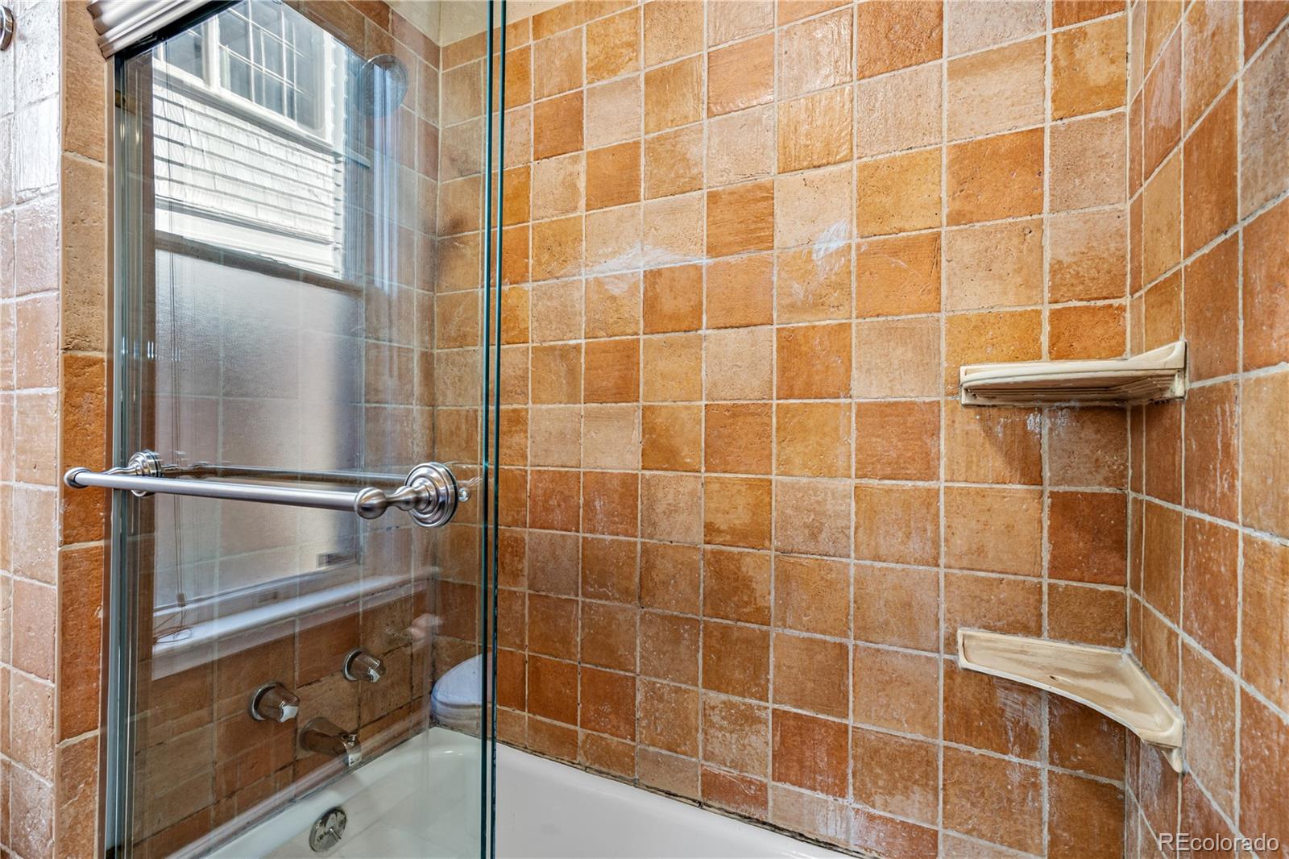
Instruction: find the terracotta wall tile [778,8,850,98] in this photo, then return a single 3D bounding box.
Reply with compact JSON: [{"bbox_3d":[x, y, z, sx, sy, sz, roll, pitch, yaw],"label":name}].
[{"bbox_3d":[0.338,-0.737,1.133,0.145,0.142,0.011,0,0,26],"label":"terracotta wall tile"}]

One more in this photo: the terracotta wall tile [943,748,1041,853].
[{"bbox_3d":[0.604,0.639,0.997,0.147,0.147,0.010,0,0,26],"label":"terracotta wall tile"}]

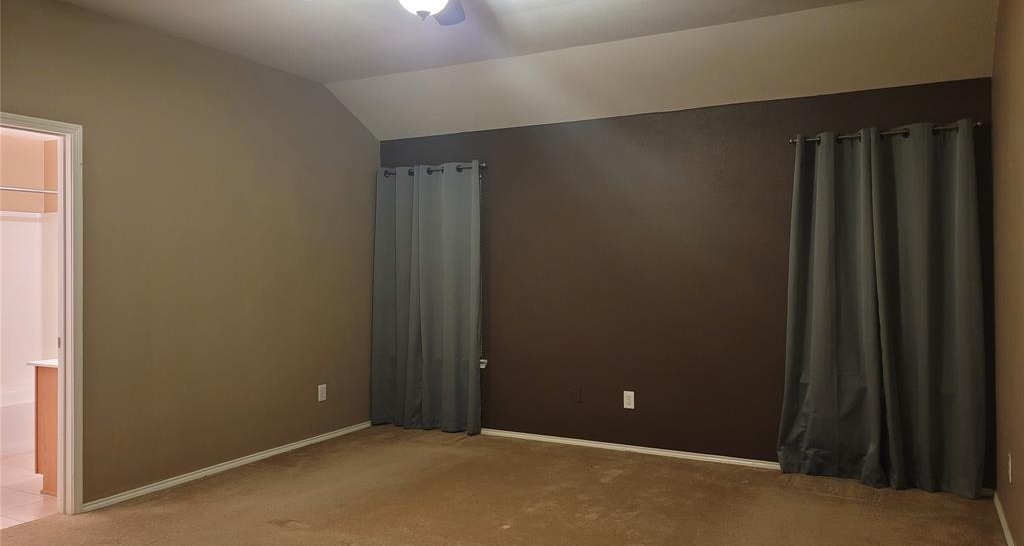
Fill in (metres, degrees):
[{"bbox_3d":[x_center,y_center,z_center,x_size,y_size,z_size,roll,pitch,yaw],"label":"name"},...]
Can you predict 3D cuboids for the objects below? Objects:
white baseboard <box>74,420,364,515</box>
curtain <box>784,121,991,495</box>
[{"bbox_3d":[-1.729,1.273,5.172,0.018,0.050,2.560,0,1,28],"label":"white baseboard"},{"bbox_3d":[2.191,0.209,4.457,1.105,2.155,0.140,0,1,28],"label":"curtain"}]

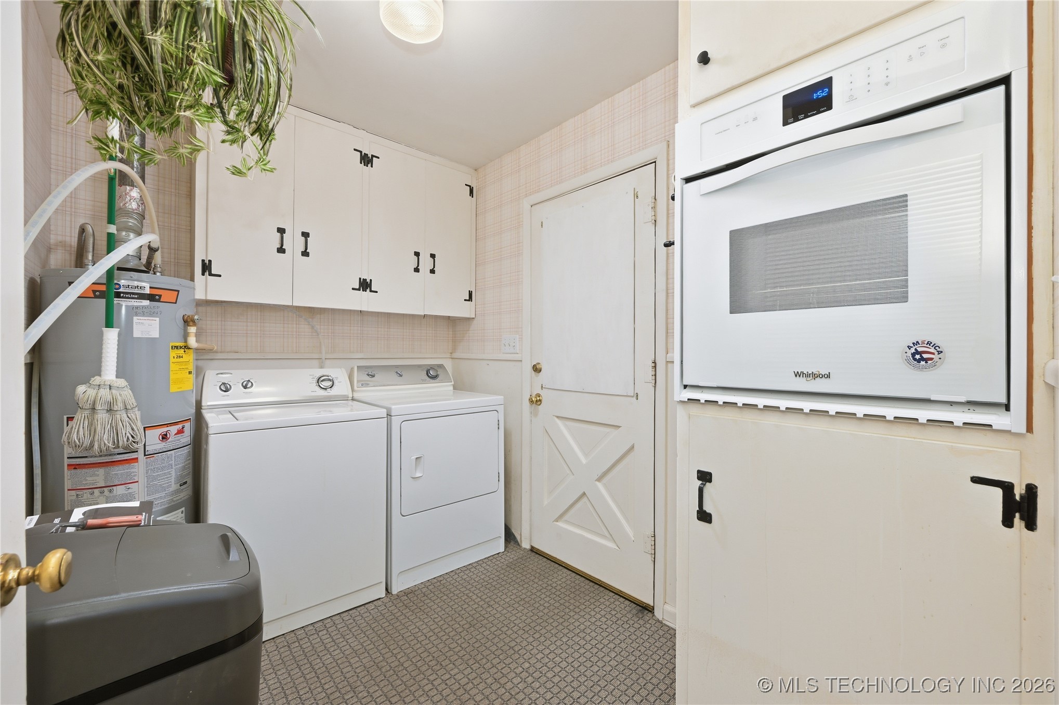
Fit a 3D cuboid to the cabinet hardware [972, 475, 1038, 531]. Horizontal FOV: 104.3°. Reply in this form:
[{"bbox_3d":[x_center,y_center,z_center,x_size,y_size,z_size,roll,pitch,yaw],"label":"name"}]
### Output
[{"bbox_3d":[0.792,0.253,0.690,0.012,0.076,0.074,0,0,-41],"label":"cabinet hardware"}]

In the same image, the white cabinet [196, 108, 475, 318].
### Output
[{"bbox_3d":[-1.075,-0.773,2.545,1.550,1.050,0.326,0,0,-41],"label":"white cabinet"}]

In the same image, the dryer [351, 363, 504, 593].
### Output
[{"bbox_3d":[-0.640,0.636,2.493,0.680,1.090,0.700,0,0,-41],"label":"dryer"}]

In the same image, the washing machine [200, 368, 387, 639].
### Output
[{"bbox_3d":[-1.163,0.642,2.011,0.676,1.080,0.650,0,0,-41],"label":"washing machine"}]

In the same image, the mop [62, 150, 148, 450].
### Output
[{"bbox_3d":[-1.500,-0.236,1.468,0.150,1.203,0.200,0,-1,44],"label":"mop"}]

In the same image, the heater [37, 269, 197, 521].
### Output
[{"bbox_3d":[-1.740,0.432,1.773,0.470,1.500,0.470,0,0,-44],"label":"heater"}]

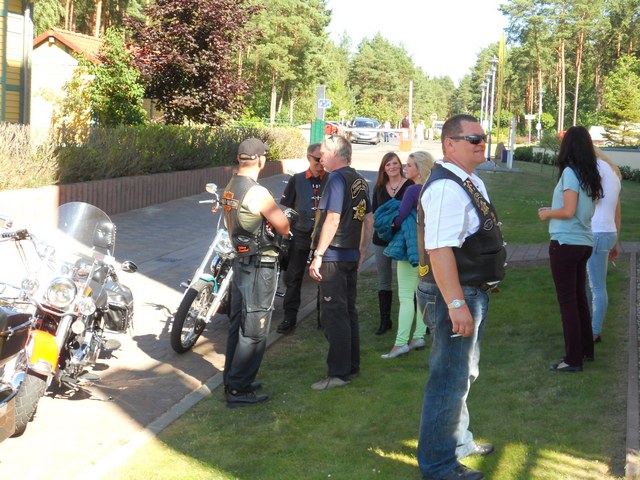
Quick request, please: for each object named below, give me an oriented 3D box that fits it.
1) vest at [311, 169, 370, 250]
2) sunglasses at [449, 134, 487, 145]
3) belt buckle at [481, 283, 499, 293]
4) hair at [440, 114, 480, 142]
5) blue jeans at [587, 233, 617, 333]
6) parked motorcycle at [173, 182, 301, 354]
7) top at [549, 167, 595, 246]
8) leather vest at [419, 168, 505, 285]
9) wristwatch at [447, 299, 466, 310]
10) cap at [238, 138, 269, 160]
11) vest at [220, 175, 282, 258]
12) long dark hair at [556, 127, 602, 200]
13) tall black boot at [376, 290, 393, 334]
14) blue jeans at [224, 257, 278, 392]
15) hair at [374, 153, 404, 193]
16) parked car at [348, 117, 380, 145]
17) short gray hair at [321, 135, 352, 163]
[{"bbox_3d":[0.152,-0.223,7.055,0.330,0.610,0.480,6,6,32],"label":"vest"},{"bbox_3d":[0.766,-0.519,5.170,0.148,0.048,0.150,-2,6,-44],"label":"sunglasses"},{"bbox_3d":[0.874,0.244,5.120,0.035,0.052,0.085,4,5,21],"label":"belt buckle"},{"bbox_3d":[0.729,-0.570,5.200,0.165,0.165,0.200,-2,6,-44],"label":"hair"},{"bbox_3d":[2.357,0.375,8.418,0.310,0.930,0.360,6,6,36],"label":"blue jeans"},{"bbox_3d":[-0.653,0.249,9.012,0.900,1.290,2.330,4,6,22],"label":"parked motorcycle"},{"bbox_3d":[1.762,-0.234,6.966,0.290,0.580,0.410,5,6,25],"label":"top"},{"bbox_3d":[0.737,-0.081,5.200,0.420,0.620,0.500,4,5,21],"label":"leather vest"},{"bbox_3d":[0.678,0.320,4.950,0.085,0.045,0.065,-17,2,8],"label":"wristwatch"},{"bbox_3d":[-0.443,-0.616,6.800,0.175,0.150,0.260,6,6,40],"label":"cap"},{"bbox_3d":[-0.481,-0.169,6.904,0.340,0.590,0.480,-1,6,-30],"label":"vest"},{"bbox_3d":[1.804,-0.532,6.939,0.280,0.520,0.260,7,7,41],"label":"long dark hair"},{"bbox_3d":[0.612,0.683,9.400,0.120,0.410,0.260,4,5,22],"label":"tall black boot"},{"bbox_3d":[-0.485,0.590,6.973,0.330,0.970,0.420,0,6,-26],"label":"blue jeans"},{"bbox_3d":[0.654,-0.626,9.400,0.270,0.400,0.220,2,5,3],"label":"hair"},{"bbox_3d":[2.871,-6.878,63.000,1.820,1.660,4.400,3,5,9],"label":"parked car"},{"bbox_3d":[0.123,-0.643,7.017,0.210,0.200,0.180,3,5,12],"label":"short gray hair"}]

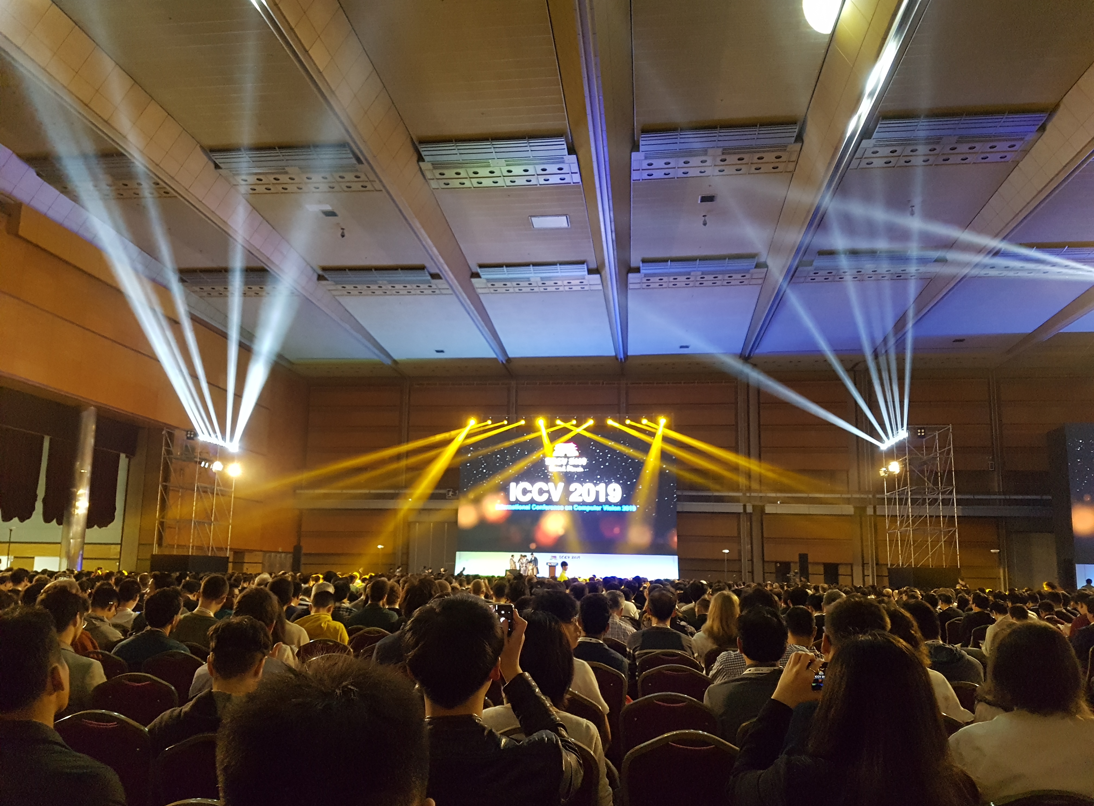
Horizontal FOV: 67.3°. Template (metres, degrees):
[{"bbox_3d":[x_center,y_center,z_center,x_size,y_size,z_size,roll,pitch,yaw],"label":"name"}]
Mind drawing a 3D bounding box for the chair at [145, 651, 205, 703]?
[{"bbox_3d":[-2.275,2.058,5.315,0.460,0.910,0.570,-1,-12,7],"label":"chair"}]

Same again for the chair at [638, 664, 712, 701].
[{"bbox_3d":[0.770,2.013,4.931,0.460,0.910,0.570,-1,-12,7],"label":"chair"}]

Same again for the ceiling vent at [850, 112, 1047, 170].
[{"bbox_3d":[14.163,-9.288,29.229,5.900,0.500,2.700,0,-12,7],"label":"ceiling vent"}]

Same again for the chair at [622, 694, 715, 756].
[{"bbox_3d":[0.570,1.787,3.840,0.460,0.910,0.570,-1,-12,7],"label":"chair"}]

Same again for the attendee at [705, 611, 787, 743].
[{"bbox_3d":[0.865,1.493,3.368,0.490,1.310,0.780,0,-12,7],"label":"attendee"}]

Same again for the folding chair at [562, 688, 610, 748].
[{"bbox_3d":[0.086,1.776,3.827,0.460,0.920,0.570,0,-12,7],"label":"folding chair"}]

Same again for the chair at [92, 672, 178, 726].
[{"bbox_3d":[-1.954,1.798,4.097,0.460,0.920,0.570,0,-12,7],"label":"chair"}]

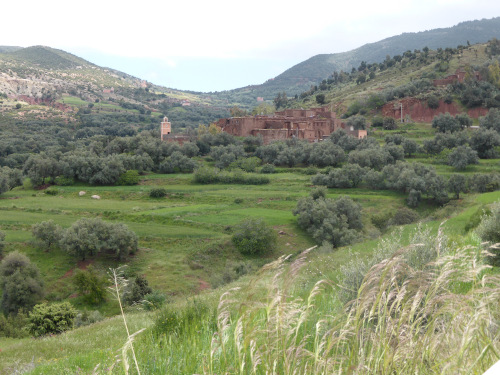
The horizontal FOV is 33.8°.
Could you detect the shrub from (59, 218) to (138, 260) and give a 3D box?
[{"bbox_3d":[-18.402,6.316,100.000,9.600,4.900,6.500,-1,6,-10],"label":"shrub"}]

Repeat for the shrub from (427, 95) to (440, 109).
[{"bbox_3d":[78.009,-36.560,350.000,5.900,5.700,5.500,1,6,12],"label":"shrub"}]

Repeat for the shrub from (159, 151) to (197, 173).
[{"bbox_3d":[-18.493,-6.504,210.000,9.690,5.870,8.240,0,4,0],"label":"shrub"}]

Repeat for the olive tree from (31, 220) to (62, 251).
[{"bbox_3d":[-25.706,6.063,104.000,3.900,3.700,3.800,-1,6,-14],"label":"olive tree"}]

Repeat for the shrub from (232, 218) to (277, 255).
[{"bbox_3d":[0.547,5.952,100.000,5.300,4.300,5.000,0,6,0],"label":"shrub"}]

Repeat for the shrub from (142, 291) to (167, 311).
[{"bbox_3d":[-8.584,10.157,74.000,2.150,1.900,2.000,-1,6,-7],"label":"shrub"}]

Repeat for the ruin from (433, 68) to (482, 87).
[{"bbox_3d":[96.566,-51.439,385.000,22.000,8.000,12.000,1,6,14],"label":"ruin"}]

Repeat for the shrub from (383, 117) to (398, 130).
[{"bbox_3d":[46.930,-21.377,275.000,5.340,4.680,5.080,0,4,0],"label":"shrub"}]

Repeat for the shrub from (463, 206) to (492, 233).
[{"bbox_3d":[13.816,1.883,50.000,1.580,1.700,1.580,0,4,0],"label":"shrub"}]

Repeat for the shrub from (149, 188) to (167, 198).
[{"bbox_3d":[-15.954,1.035,142.000,3.100,1.720,2.790,0,4,0],"label":"shrub"}]

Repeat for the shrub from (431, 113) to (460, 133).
[{"bbox_3d":[63.249,-20.761,265.000,9.010,6.760,7.660,0,4,0],"label":"shrub"}]

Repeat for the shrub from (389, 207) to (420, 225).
[{"bbox_3d":[20.267,3.673,108.000,4.200,2.360,3.570,0,4,0],"label":"shrub"}]

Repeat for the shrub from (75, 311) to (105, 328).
[{"bbox_3d":[-8.773,7.215,45.000,1.640,0.980,1.480,0,4,0],"label":"shrub"}]

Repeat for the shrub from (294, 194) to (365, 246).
[{"bbox_3d":[8.284,3.420,88.000,7.480,5.990,6.730,0,4,0],"label":"shrub"}]

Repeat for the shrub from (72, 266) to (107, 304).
[{"bbox_3d":[-15.596,9.523,80.000,3.300,3.600,3.200,-1,6,-11],"label":"shrub"}]

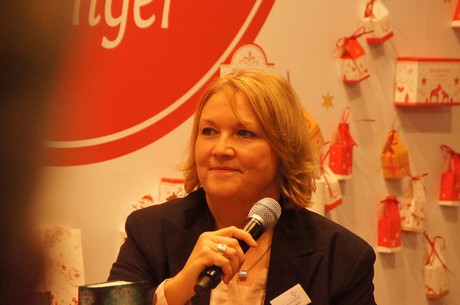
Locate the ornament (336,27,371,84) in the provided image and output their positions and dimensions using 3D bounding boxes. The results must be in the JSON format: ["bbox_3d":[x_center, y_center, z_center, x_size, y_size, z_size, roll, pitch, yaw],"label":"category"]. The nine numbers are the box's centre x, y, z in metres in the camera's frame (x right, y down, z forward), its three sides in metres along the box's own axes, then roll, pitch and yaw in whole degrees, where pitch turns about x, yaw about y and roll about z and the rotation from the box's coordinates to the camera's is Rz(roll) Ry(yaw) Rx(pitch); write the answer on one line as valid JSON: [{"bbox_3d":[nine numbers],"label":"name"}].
[{"bbox_3d":[0.255,-0.197,7.873,0.040,0.107,0.036,3,15,44],"label":"ornament"}]

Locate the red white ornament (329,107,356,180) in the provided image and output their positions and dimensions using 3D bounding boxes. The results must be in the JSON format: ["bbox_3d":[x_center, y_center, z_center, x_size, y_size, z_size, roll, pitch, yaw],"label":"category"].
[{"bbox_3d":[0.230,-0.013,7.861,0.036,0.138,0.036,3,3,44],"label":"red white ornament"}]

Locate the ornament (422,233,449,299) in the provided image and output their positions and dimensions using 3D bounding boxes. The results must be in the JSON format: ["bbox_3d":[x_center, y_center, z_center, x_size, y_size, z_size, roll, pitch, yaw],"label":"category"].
[{"bbox_3d":[0.438,0.241,8.092,0.037,0.127,0.039,3,11,44],"label":"ornament"}]

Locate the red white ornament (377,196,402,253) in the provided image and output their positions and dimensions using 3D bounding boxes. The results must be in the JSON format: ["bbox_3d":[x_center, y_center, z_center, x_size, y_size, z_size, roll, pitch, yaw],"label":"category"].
[{"bbox_3d":[0.334,0.151,7.979,0.036,0.113,0.036,3,3,44],"label":"red white ornament"}]

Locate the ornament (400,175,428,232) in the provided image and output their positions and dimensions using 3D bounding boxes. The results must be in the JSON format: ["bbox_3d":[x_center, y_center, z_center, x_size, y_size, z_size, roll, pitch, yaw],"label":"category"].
[{"bbox_3d":[0.386,0.109,8.030,0.038,0.115,0.038,3,3,44],"label":"ornament"}]

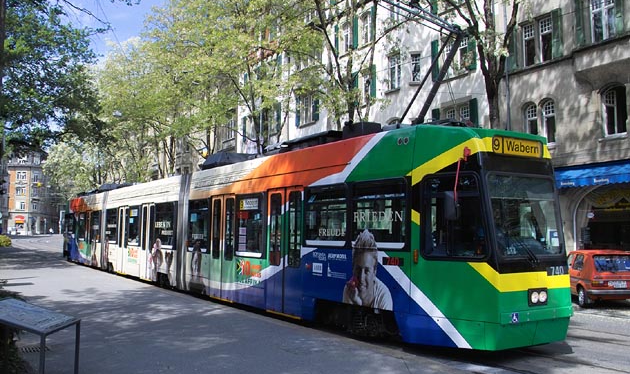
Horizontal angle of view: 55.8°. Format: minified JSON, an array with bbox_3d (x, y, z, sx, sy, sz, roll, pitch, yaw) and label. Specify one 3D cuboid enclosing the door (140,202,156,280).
[{"bbox_3d":[-5.352,1.746,19.091,0.100,2.420,1.360,3,-5,-32],"label":"door"}]

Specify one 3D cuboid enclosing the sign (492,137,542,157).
[{"bbox_3d":[2.800,-0.544,8.254,1.020,0.250,0.100,3,-5,-32],"label":"sign"}]

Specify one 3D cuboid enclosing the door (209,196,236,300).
[{"bbox_3d":[-2.159,1.407,14.036,0.100,2.420,1.390,3,-5,-32],"label":"door"}]

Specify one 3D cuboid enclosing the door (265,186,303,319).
[{"bbox_3d":[-0.573,1.238,11.525,0.100,2.420,1.390,3,-5,-32],"label":"door"}]

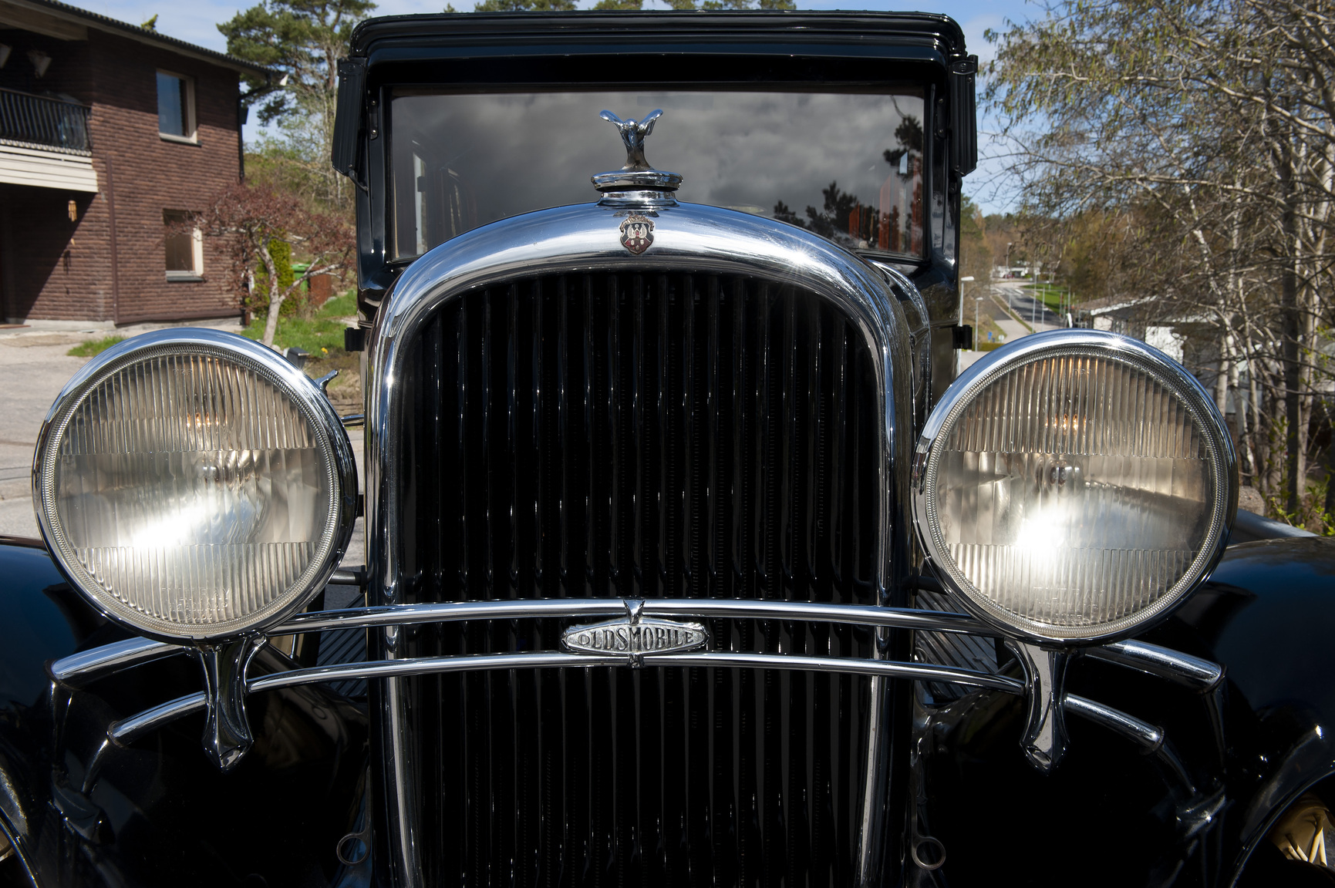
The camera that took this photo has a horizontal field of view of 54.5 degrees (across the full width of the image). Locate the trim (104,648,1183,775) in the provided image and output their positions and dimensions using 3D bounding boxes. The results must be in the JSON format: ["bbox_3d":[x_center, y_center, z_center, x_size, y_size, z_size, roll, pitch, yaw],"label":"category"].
[{"bbox_3d":[-0.028,0.255,1.235,1.030,0.120,0.090,0,7,0],"label":"trim"}]

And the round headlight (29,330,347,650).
[{"bbox_3d":[-0.411,0.026,1.214,0.278,0.278,0.200,0,7,0],"label":"round headlight"}]

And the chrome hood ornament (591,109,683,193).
[{"bbox_3d":[-0.031,-0.302,1.340,0.094,0.090,0.092,0,7,0],"label":"chrome hood ornament"}]

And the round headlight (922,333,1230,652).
[{"bbox_3d":[0.356,0.026,1.214,0.278,0.278,0.200,0,7,0],"label":"round headlight"}]

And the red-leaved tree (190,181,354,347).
[{"bbox_3d":[-4.847,-2.191,15.800,2.100,2.050,2.050,0,7,0],"label":"red-leaved tree"}]

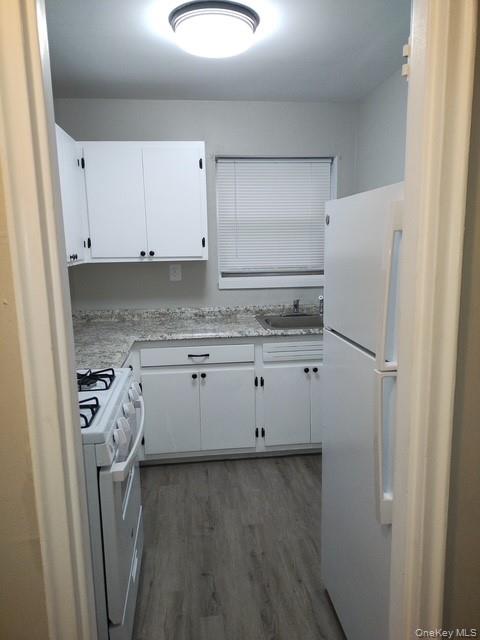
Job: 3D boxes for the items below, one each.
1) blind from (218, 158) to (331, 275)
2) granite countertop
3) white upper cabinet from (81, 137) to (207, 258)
[{"bbox_3d":[0.273,-0.791,3.546,0.874,0.854,0.050,-2,10,-6],"label":"blind"},{"bbox_3d":[-0.151,0.076,2.887,2.251,0.113,1.387,-2,10,-6],"label":"granite countertop"},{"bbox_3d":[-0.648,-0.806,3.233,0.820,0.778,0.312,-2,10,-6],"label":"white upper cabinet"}]

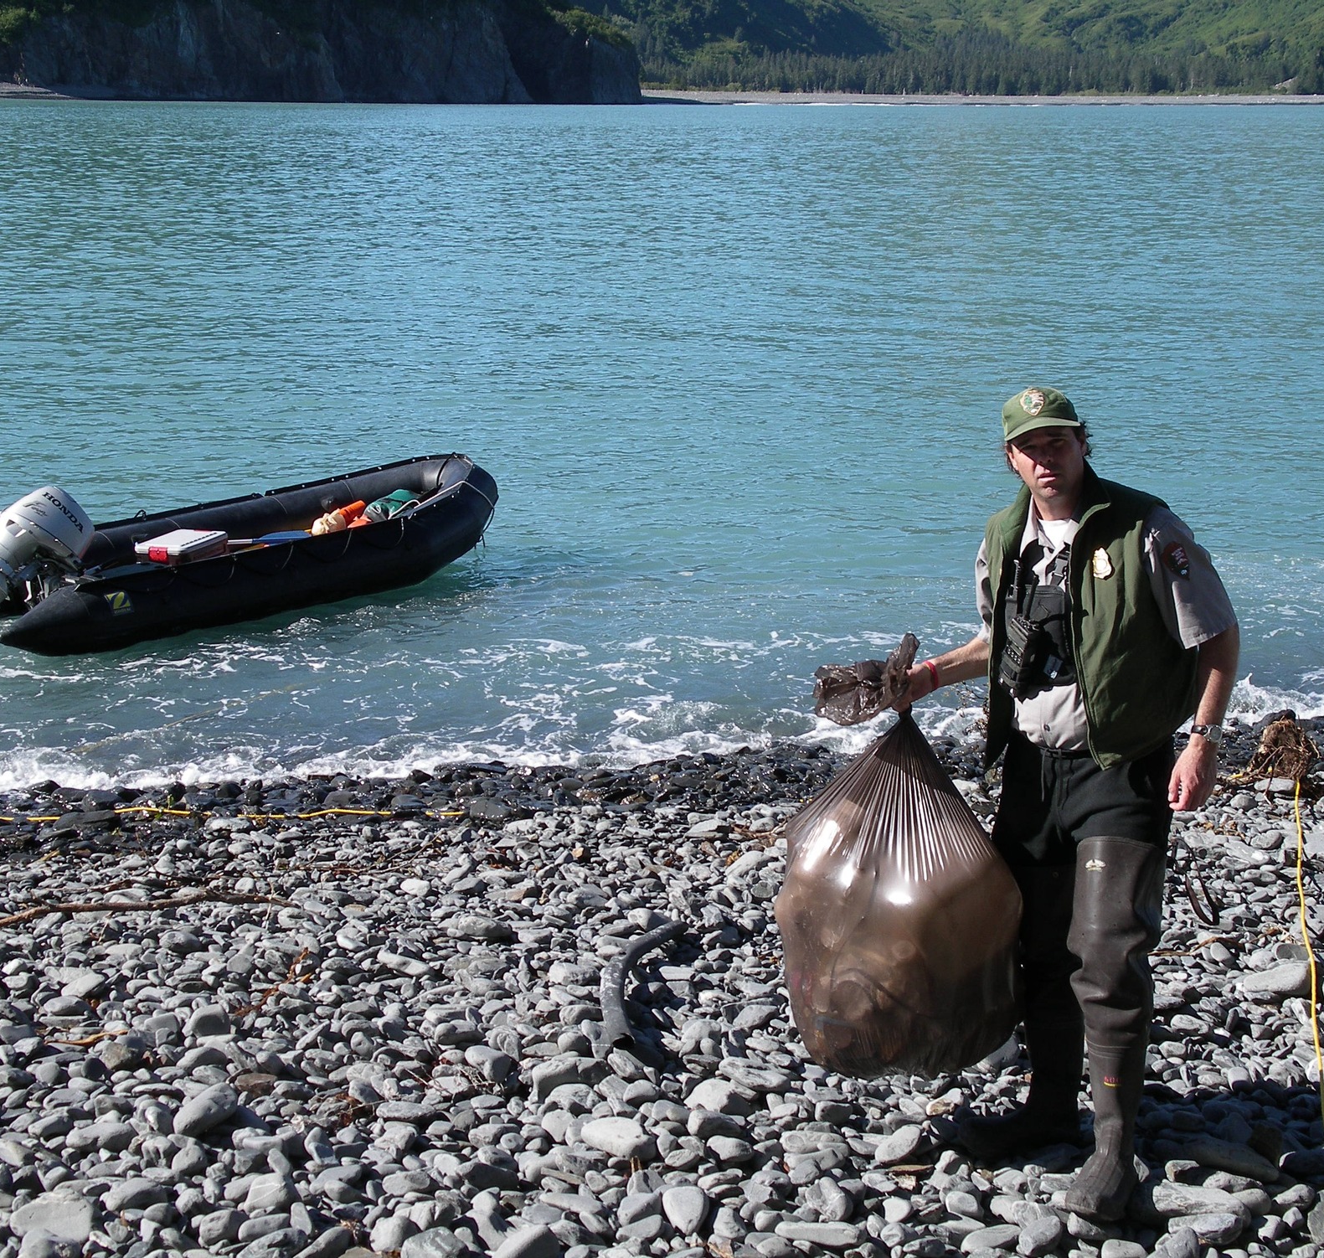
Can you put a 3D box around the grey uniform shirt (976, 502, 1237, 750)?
[{"bbox_3d":[0.975,0.004,5.543,0.580,0.600,0.330,6,13,25],"label":"grey uniform shirt"}]

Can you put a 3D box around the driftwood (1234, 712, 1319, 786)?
[{"bbox_3d":[2.898,0.526,11.932,0.400,0.340,0.320,0,12,0],"label":"driftwood"}]

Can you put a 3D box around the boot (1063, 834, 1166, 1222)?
[{"bbox_3d":[1.020,0.871,5.625,0.210,0.800,0.340,5,13,21],"label":"boot"}]

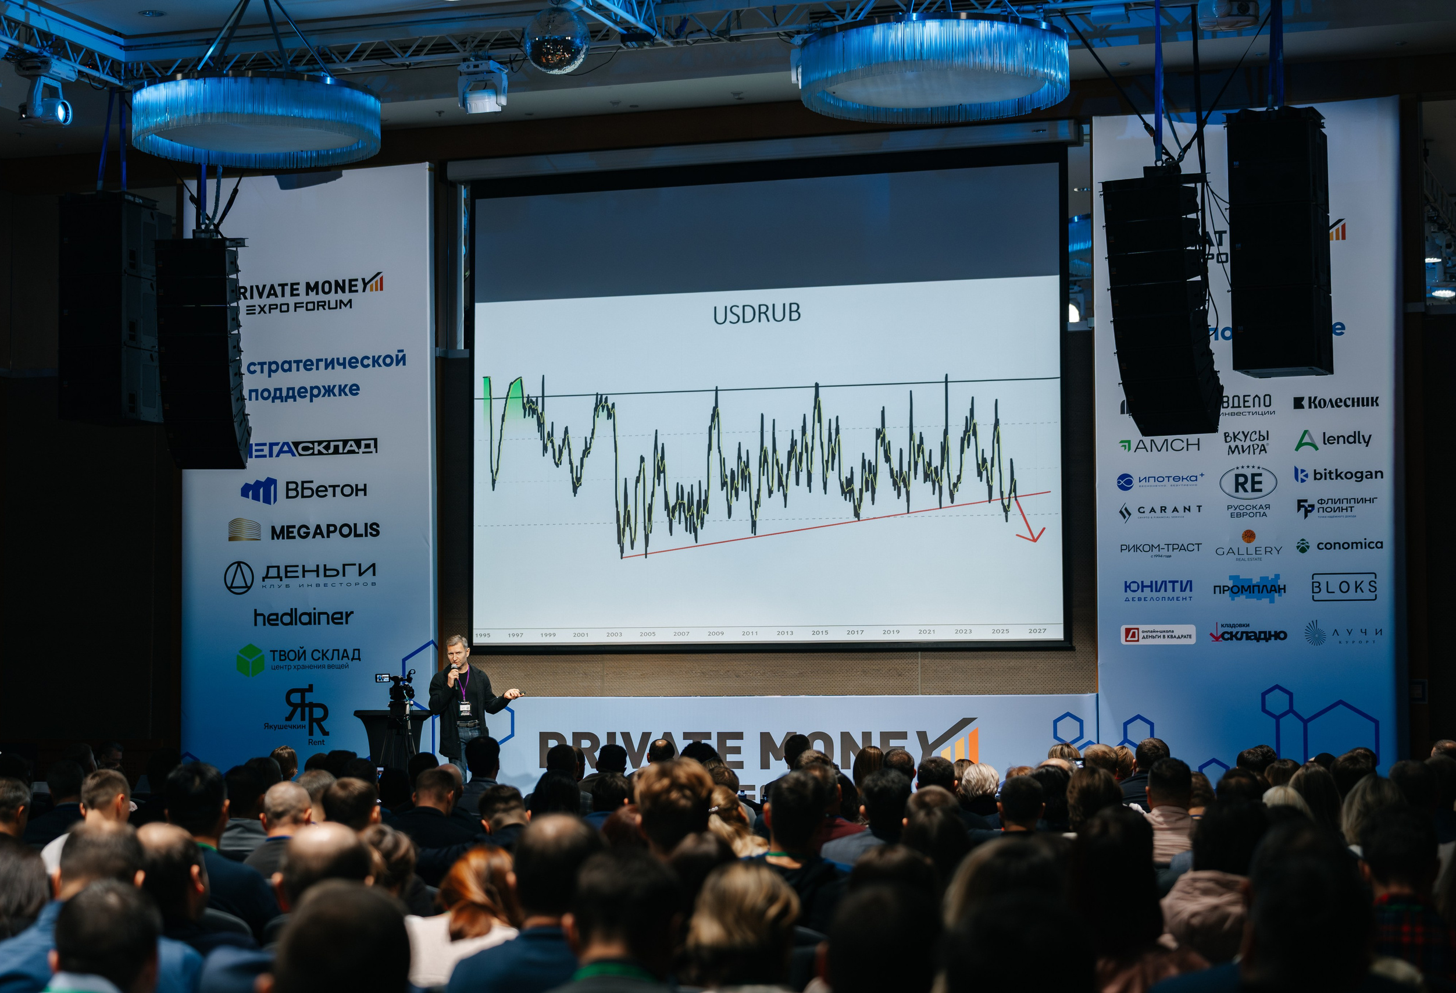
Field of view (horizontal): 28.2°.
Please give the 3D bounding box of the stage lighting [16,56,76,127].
[{"bbox_3d":[-5.568,-3.296,23.626,0.400,0.520,0.390,-2,-4,18],"label":"stage lighting"}]

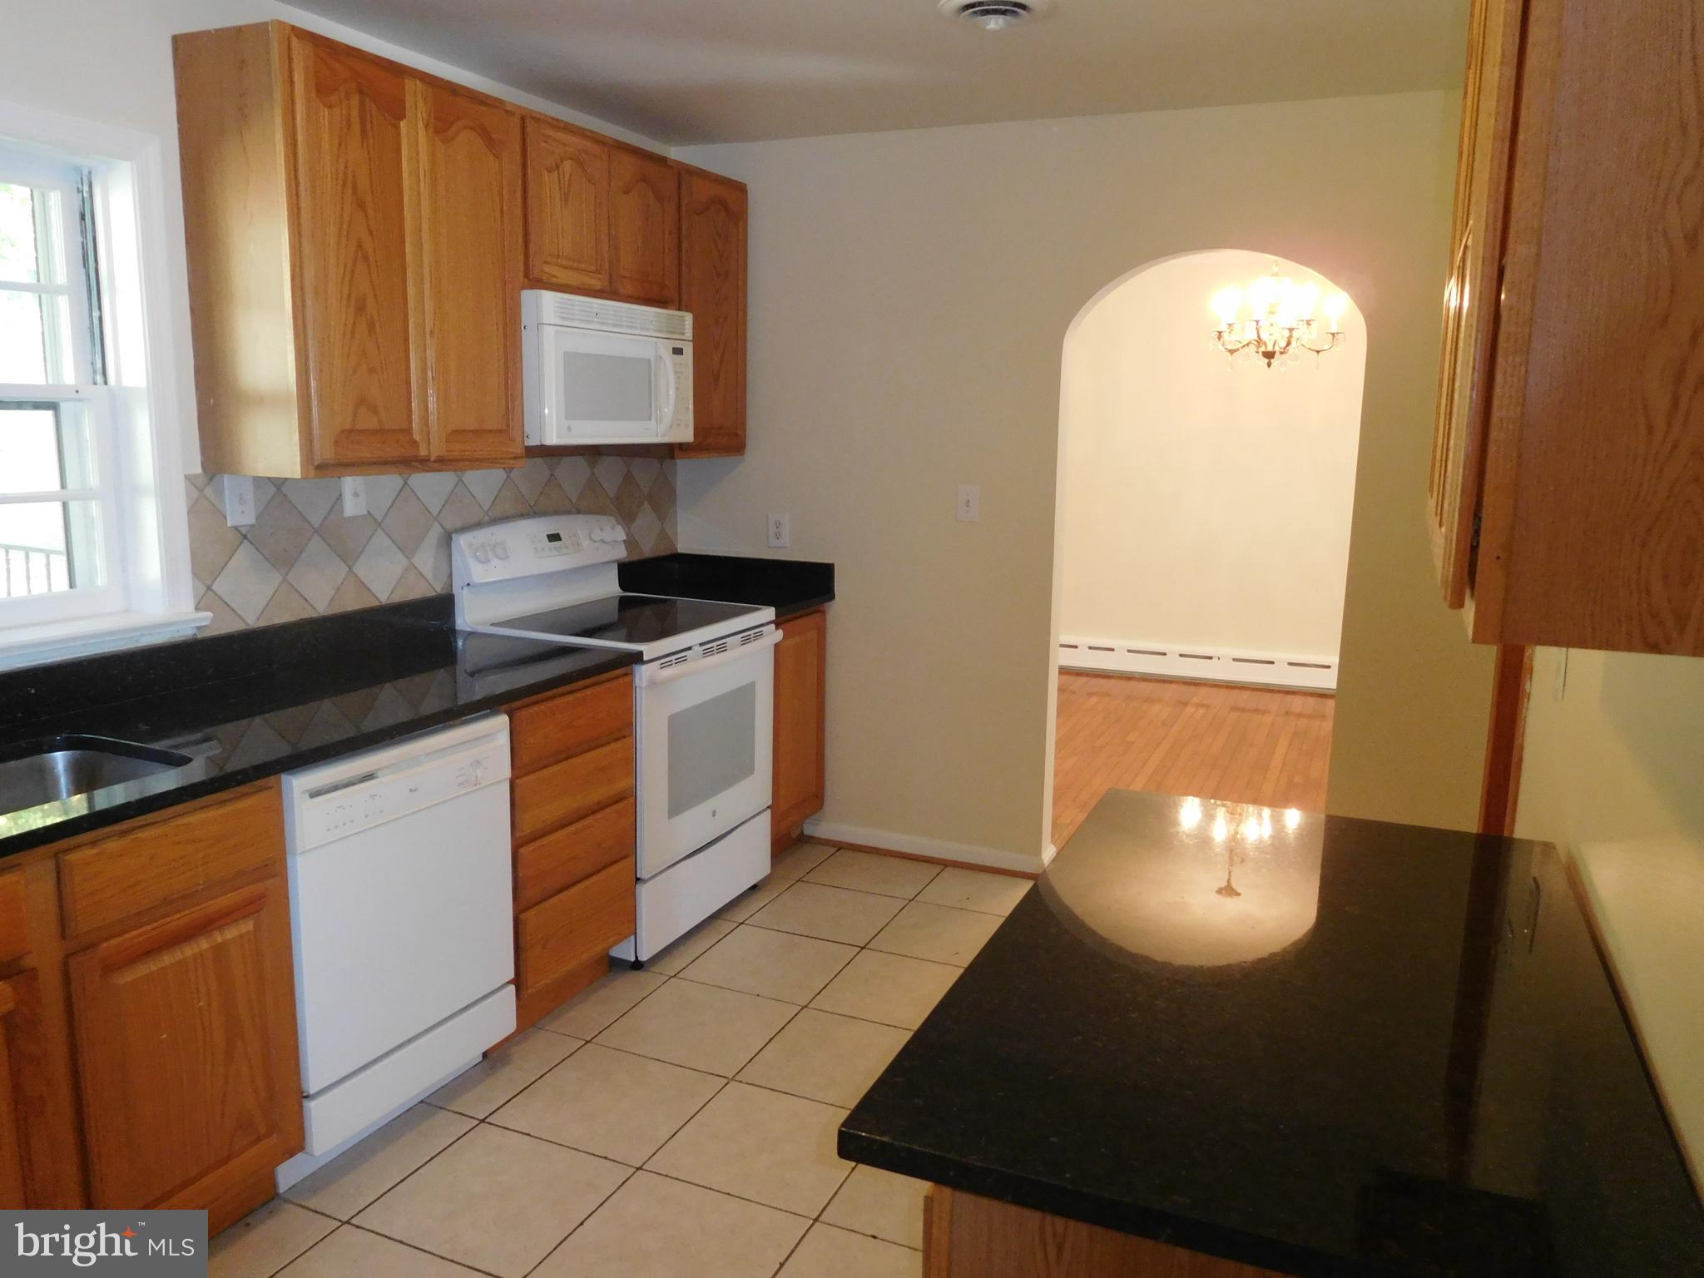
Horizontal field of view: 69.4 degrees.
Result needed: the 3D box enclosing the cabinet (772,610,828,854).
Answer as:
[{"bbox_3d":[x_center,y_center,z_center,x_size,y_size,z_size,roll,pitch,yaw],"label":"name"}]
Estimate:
[{"bbox_3d":[-0.473,0.315,4.373,0.621,0.880,0.478,5,11,23],"label":"cabinet"}]

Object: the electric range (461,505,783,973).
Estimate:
[{"bbox_3d":[-0.681,0.257,3.763,0.681,1.194,0.768,5,11,23],"label":"electric range"}]

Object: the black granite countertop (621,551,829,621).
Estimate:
[{"bbox_3d":[-0.445,-0.190,4.280,0.657,0.147,0.482,5,11,23],"label":"black granite countertop"}]

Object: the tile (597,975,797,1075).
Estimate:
[{"bbox_3d":[-0.385,0.984,3.139,0.388,0.010,0.388,5,11,23],"label":"tile"}]

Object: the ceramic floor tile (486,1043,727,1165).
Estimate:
[{"bbox_3d":[-0.541,1.044,2.778,0.388,0.010,0.388,5,11,23],"label":"ceramic floor tile"}]

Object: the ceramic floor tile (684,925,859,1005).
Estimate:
[{"bbox_3d":[-0.229,0.925,3.500,0.388,0.010,0.388,5,11,23],"label":"ceramic floor tile"}]

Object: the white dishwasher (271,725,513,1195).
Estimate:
[{"bbox_3d":[-1.179,0.609,2.675,0.613,0.856,0.597,5,11,23],"label":"white dishwasher"}]

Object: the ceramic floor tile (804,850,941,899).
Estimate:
[{"bbox_3d":[0.076,0.808,4.205,0.388,0.010,0.349,5,11,23],"label":"ceramic floor tile"}]

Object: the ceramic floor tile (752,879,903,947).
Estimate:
[{"bbox_3d":[-0.072,0.865,3.861,0.388,0.010,0.388,5,11,23],"label":"ceramic floor tile"}]

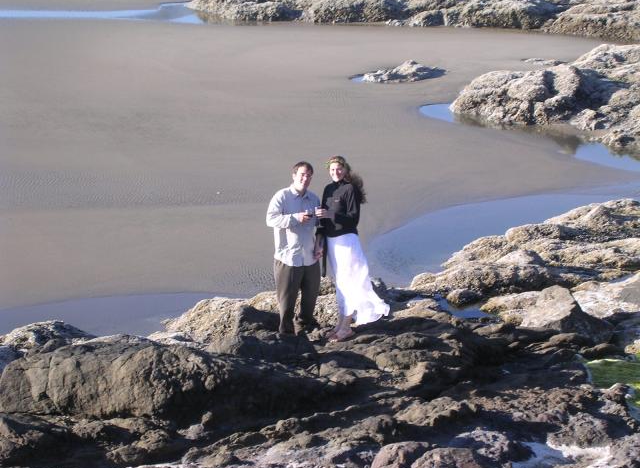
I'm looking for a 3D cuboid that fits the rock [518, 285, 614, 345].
[{"bbox_3d":[2.313,0.746,19.953,0.860,0.430,0.700,0,15,0],"label":"rock"}]

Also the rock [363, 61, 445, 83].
[{"bbox_3d":[1.430,-2.835,36.864,1.400,0.300,0.800,-3,15,-10],"label":"rock"}]

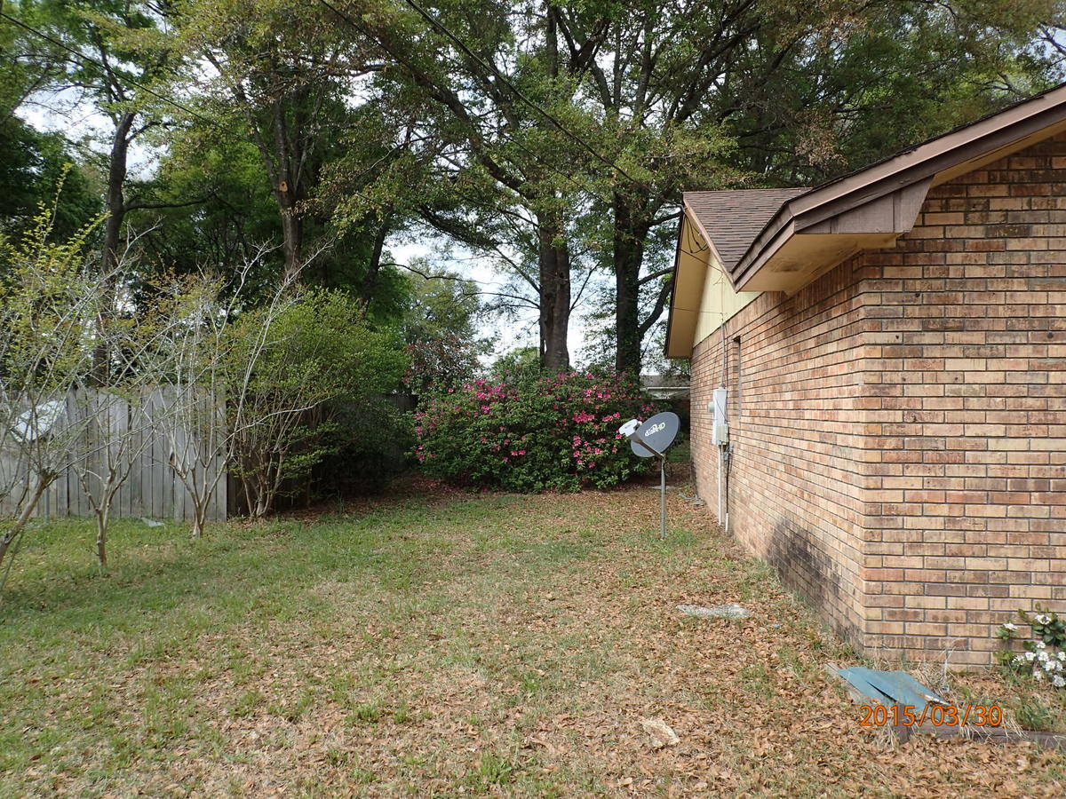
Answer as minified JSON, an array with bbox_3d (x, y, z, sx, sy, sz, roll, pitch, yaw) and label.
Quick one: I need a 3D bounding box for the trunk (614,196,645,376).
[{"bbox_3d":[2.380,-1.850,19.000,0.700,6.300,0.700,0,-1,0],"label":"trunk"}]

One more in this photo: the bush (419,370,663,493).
[{"bbox_3d":[0.100,0.530,14.500,4.600,2.100,2.600,0,-1,0],"label":"bush"}]

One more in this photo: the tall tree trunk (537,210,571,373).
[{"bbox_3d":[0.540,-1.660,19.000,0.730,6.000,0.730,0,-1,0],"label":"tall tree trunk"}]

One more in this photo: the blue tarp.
[{"bbox_3d":[1.610,1.285,3.460,0.360,0.070,0.520,0,-1,6],"label":"blue tarp"}]

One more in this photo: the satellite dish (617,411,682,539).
[{"bbox_3d":[1.200,0.780,8.080,0.720,1.380,0.620,1,-1,-36],"label":"satellite dish"}]

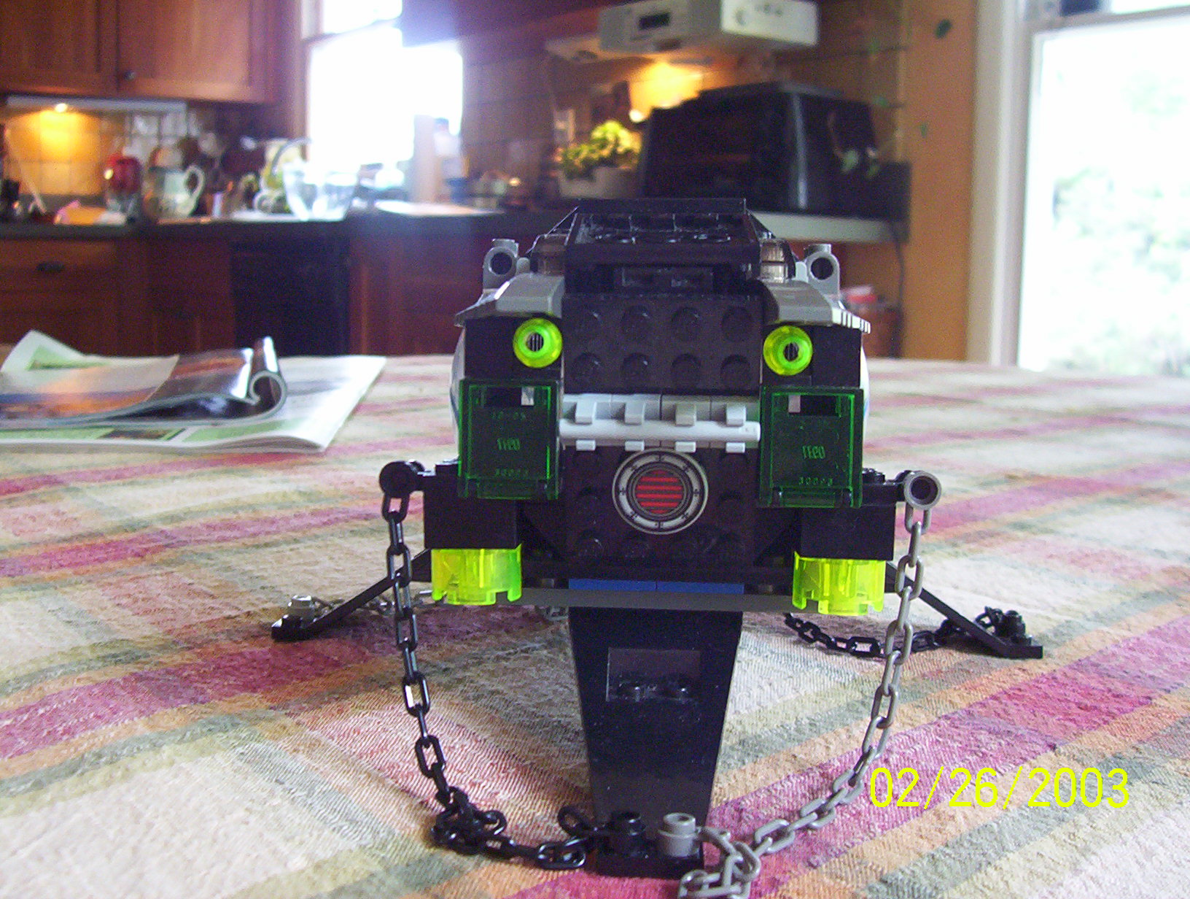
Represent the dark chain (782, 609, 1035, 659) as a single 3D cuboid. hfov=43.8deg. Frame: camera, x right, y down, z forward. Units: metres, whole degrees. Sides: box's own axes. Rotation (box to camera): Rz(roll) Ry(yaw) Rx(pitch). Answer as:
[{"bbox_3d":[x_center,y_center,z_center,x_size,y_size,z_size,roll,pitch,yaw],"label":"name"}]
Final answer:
[{"bbox_3d":[0.072,0.041,0.348,0.060,0.009,0.042,2,8,3],"label":"dark chain"}]

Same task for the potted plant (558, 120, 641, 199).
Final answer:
[{"bbox_3d":[0.021,-0.655,3.350,0.195,0.185,0.190,6,9,33],"label":"potted plant"}]

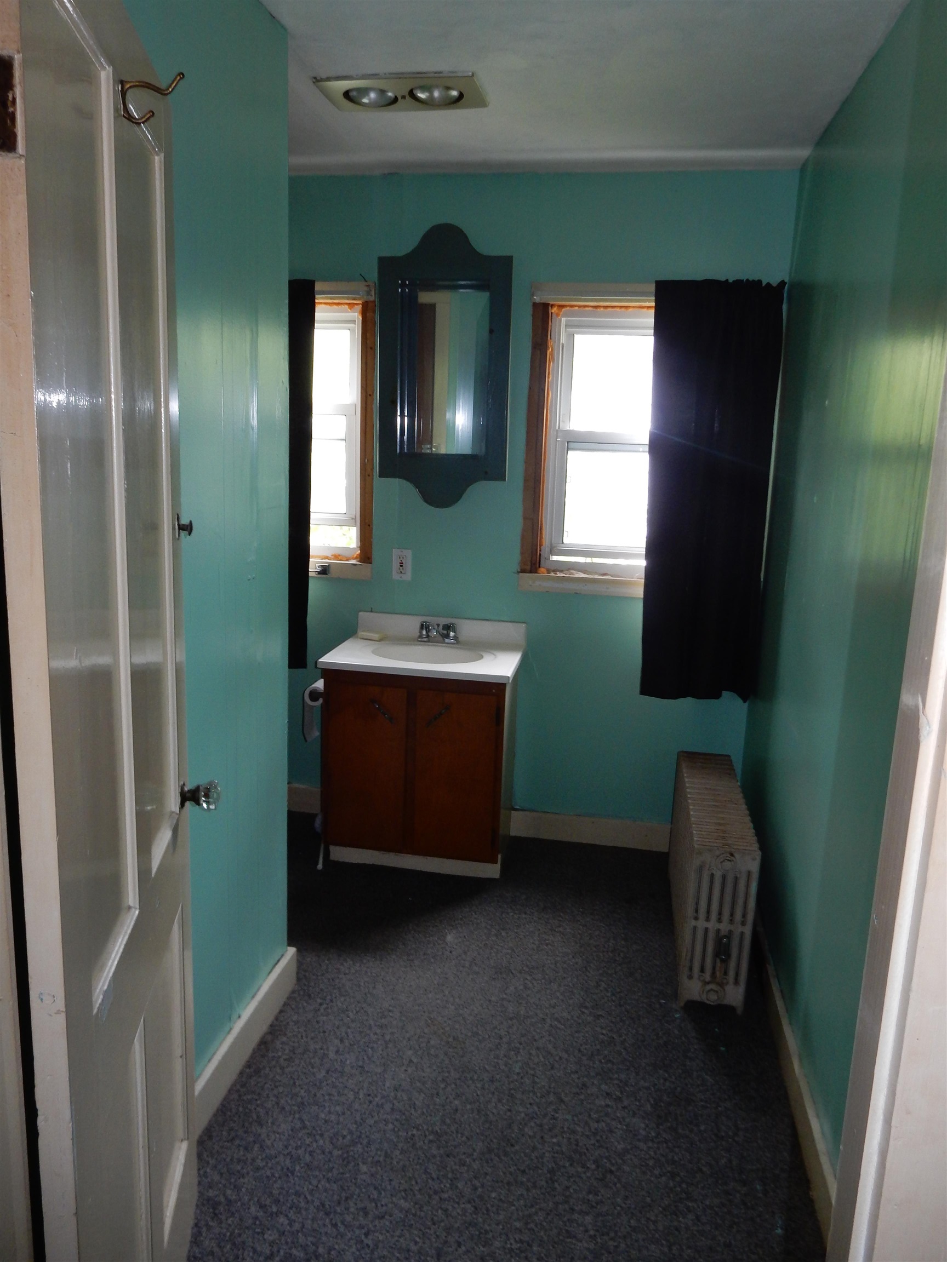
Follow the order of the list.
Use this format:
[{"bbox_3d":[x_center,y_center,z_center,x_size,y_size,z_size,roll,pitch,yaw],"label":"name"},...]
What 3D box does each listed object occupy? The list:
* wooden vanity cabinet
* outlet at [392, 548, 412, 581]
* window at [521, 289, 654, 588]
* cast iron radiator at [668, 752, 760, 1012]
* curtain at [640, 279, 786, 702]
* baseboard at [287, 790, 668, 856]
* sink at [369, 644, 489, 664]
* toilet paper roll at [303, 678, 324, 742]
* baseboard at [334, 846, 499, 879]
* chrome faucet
[{"bbox_3d":[-0.171,0.436,3.255,0.614,0.670,0.455,4,10,9],"label":"wooden vanity cabinet"},{"bbox_3d":[-0.266,-0.245,3.396,0.071,0.114,0.010,4,10,9],"label":"outlet"},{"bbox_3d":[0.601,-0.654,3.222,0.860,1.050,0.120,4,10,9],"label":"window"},{"bbox_3d":[0.700,0.708,2.739,0.164,0.453,0.810,4,10,9],"label":"cast iron radiator"},{"bbox_3d":[0.791,-0.452,3.118,0.415,1.410,0.085,4,10,9],"label":"curtain"},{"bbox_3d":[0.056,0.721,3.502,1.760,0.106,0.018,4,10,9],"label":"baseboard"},{"bbox_3d":[-0.164,0.133,3.201,0.400,0.120,0.290,4,10,9],"label":"sink"},{"bbox_3d":[-0.539,0.274,3.170,0.074,0.205,0.105,4,10,9],"label":"toilet paper roll"},{"bbox_3d":[-0.203,0.780,3.158,0.603,0.089,0.018,4,10,9],"label":"baseboard"},{"bbox_3d":[-0.132,0.007,3.308,0.155,0.084,0.110,4,10,9],"label":"chrome faucet"}]

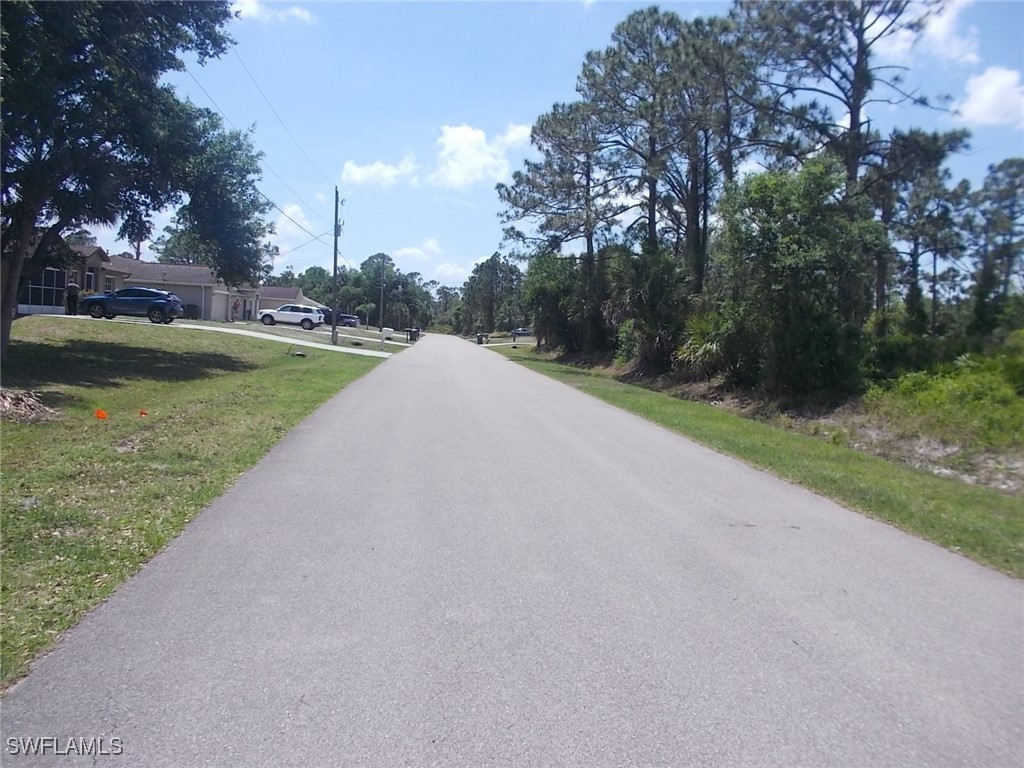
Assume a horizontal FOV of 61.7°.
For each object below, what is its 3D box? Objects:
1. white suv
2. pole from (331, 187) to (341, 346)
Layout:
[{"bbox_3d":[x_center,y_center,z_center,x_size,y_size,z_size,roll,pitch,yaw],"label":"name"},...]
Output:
[{"bbox_3d":[-16.776,-5.159,65.400,4.980,1.760,1.990,6,3,-9],"label":"white suv"},{"bbox_3d":[-9.826,-6.591,48.013,0.270,8.820,0.270,2,4,-5],"label":"pole"}]

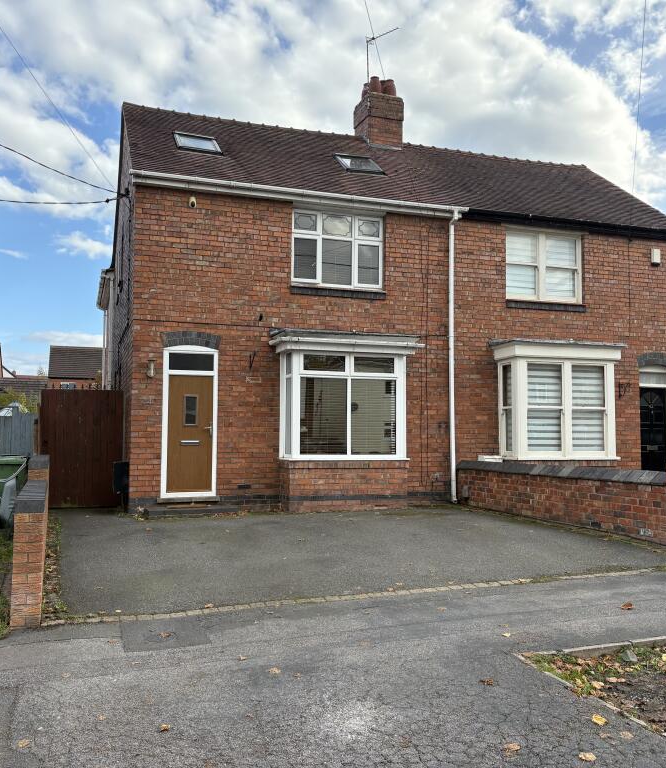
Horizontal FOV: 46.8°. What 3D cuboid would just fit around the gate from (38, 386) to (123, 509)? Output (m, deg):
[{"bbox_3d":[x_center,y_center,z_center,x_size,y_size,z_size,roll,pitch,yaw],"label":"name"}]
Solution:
[{"bbox_3d":[-4.057,1.048,12.433,1.302,1.907,0.081,1,-3,-20],"label":"gate"}]

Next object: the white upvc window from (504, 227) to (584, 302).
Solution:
[{"bbox_3d":[4.071,-2.266,14.889,1.756,1.377,0.121,1,-3,-20],"label":"white upvc window"}]

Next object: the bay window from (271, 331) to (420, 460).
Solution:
[{"bbox_3d":[0.220,0.173,12.800,2.432,2.169,0.807,1,-3,-20],"label":"bay window"}]

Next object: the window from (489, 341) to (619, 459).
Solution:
[{"bbox_3d":[4.205,0.340,14.306,2.361,2.104,0.686,1,-3,-20],"label":"window"}]

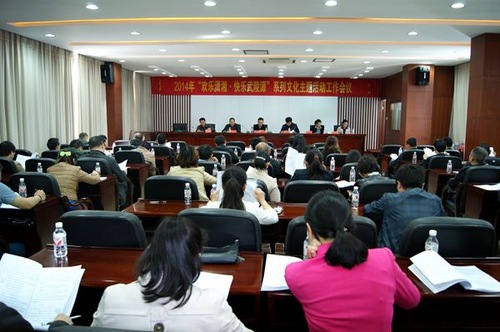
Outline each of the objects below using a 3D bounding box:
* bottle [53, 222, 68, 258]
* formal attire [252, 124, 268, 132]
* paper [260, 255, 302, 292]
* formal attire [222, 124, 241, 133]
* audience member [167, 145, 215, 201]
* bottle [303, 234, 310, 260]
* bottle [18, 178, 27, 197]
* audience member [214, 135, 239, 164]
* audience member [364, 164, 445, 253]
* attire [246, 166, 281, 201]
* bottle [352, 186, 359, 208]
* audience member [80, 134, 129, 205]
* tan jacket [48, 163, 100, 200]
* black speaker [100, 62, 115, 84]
[{"bbox_3d":[-0.987,0.388,1.950,0.066,0.190,0.066,1,7,4],"label":"bottle"},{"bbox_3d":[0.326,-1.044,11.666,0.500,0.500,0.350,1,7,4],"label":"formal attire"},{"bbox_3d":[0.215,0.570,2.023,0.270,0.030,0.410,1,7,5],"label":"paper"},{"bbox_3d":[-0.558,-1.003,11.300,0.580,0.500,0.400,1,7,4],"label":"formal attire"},{"bbox_3d":[-0.591,0.376,3.906,0.500,1.200,0.720,2,7,9],"label":"audience member"},{"bbox_3d":[0.349,0.465,2.200,0.063,0.207,0.063,0,7,4],"label":"bottle"},{"bbox_3d":[-2.167,0.211,3.570,0.066,0.190,0.066,1,7,4],"label":"bottle"},{"bbox_3d":[-0.471,0.004,7.003,0.500,1.180,0.680,1,7,4],"label":"audience member"},{"bbox_3d":[1.113,0.576,2.750,0.550,1.160,0.680,1,6,-1],"label":"audience member"},{"bbox_3d":[0.134,0.291,4.000,0.440,0.550,0.420,1,7,4],"label":"attire"},{"bbox_3d":[1.013,0.299,3.562,0.063,0.207,0.063,0,7,4],"label":"bottle"},{"bbox_3d":[-2.437,0.169,6.316,0.580,1.300,0.780,2,7,16],"label":"audience member"},{"bbox_3d":[-1.803,0.169,3.862,0.480,0.430,0.380,3,8,16],"label":"tan jacket"},{"bbox_3d":[-3.417,-2.215,8.998,0.290,0.480,0.290,0,12,4],"label":"black speaker"}]

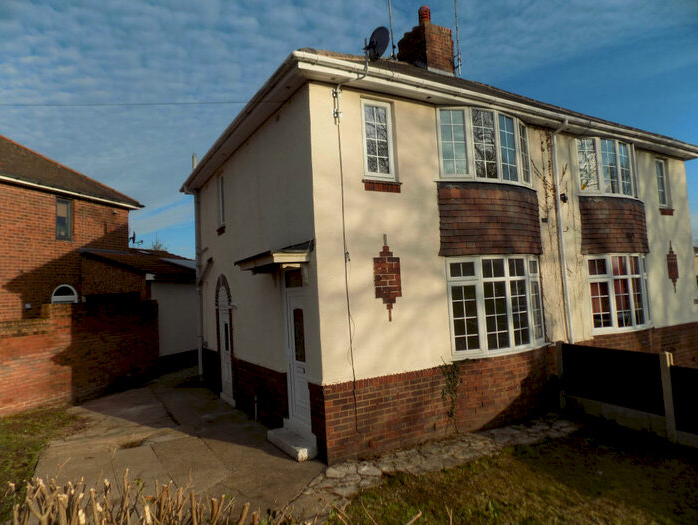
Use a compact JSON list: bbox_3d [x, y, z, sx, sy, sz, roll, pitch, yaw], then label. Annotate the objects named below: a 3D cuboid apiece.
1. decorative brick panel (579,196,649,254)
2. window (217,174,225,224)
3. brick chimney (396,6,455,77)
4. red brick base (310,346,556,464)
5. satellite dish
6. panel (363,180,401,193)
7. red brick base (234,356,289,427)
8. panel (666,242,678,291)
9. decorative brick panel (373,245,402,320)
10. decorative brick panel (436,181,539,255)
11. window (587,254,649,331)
[{"bbox_3d":[5.568,-0.743,9.480,2.458,1.127,0.275,-1,-4,-31],"label":"decorative brick panel"},{"bbox_3d":[-2.659,-1.355,9.949,0.071,1.132,0.541,-1,-4,-31],"label":"window"},{"bbox_3d":[2.022,-5.751,12.435,0.915,2.135,1.200,-1,-4,-30],"label":"brick chimney"},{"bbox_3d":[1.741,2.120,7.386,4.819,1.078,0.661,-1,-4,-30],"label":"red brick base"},{"bbox_3d":[0.407,-3.037,6.452,0.408,0.449,0.490,-1,-4,-31],"label":"satellite dish"},{"bbox_3d":[0.496,-1.085,6.669,0.668,0.148,0.122,-1,-4,-31],"label":"panel"},{"bbox_3d":[-1.641,2.381,8.497,0.120,1.060,2.790,-1,-4,-30],"label":"red brick base"},{"bbox_3d":[7.515,0.102,10.787,0.457,1.190,0.061,-1,-4,-30],"label":"panel"},{"bbox_3d":[0.558,0.290,6.569,0.449,1.061,0.061,-1,-4,-31],"label":"decorative brick panel"},{"bbox_3d":[2.468,-0.694,7.638,2.428,1.147,0.275,-1,-4,-31],"label":"decorative brick panel"},{"bbox_3d":[5.708,0.637,9.599,2.206,1.616,0.325,-1,-4,-30],"label":"window"}]

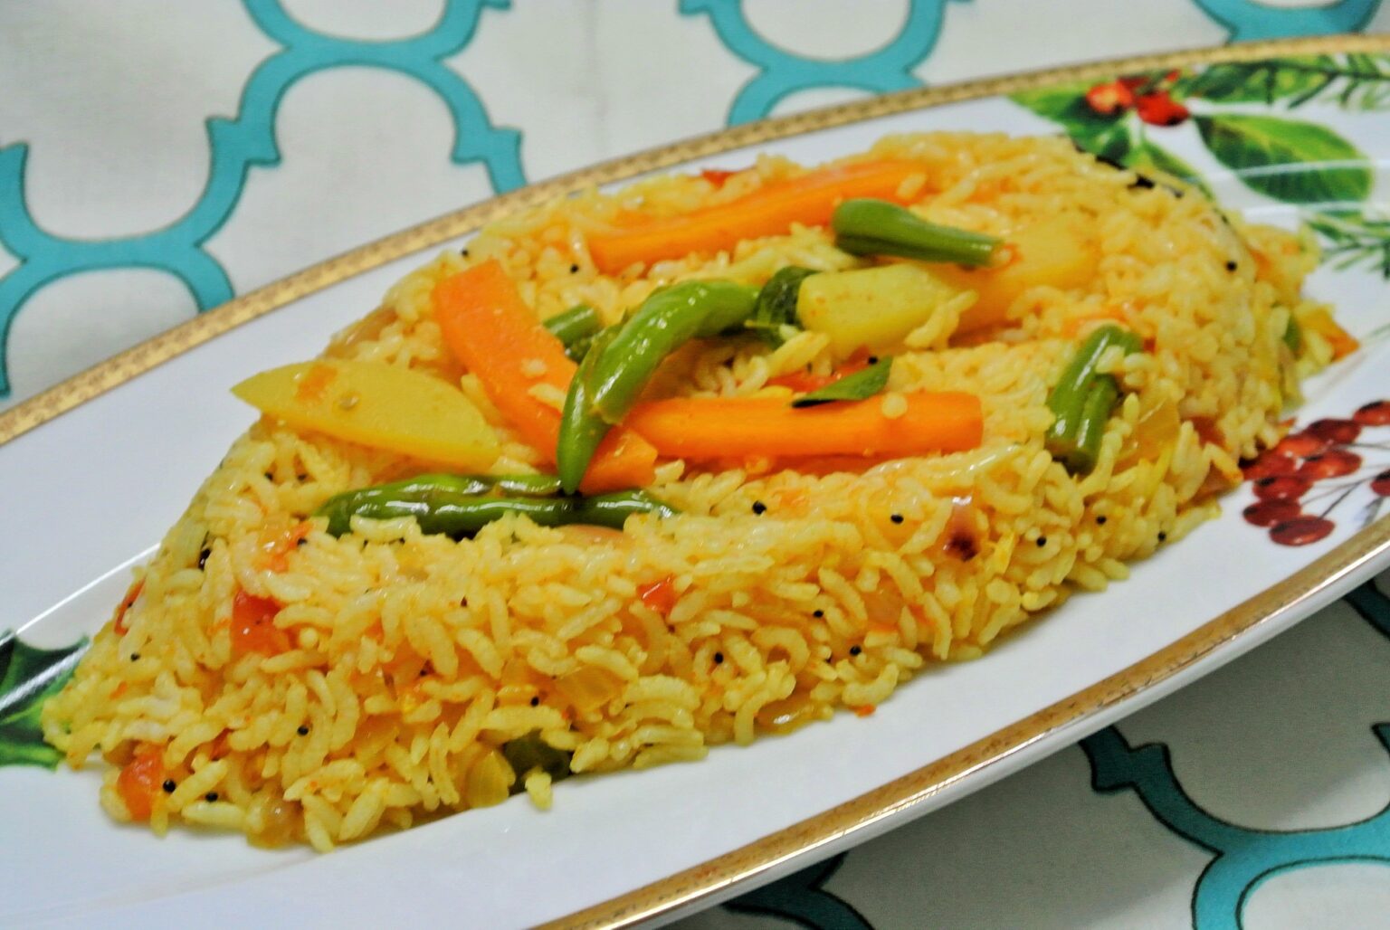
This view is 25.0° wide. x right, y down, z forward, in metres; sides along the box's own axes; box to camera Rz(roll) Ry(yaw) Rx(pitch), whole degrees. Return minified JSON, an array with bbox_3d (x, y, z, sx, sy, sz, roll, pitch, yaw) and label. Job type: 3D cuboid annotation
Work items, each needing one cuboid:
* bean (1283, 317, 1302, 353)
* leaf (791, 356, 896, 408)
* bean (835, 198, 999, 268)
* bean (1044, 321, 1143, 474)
[{"bbox_3d":[0.115,-0.025,0.600,0.006,0.008,0.005,-21,44,-23],"label":"bean"},{"bbox_3d":[0.026,-0.015,0.553,0.021,0.005,0.008,-19,44,-21],"label":"leaf"},{"bbox_3d":[0.041,-0.043,0.585,0.031,0.009,0.009,9,41,11],"label":"bean"},{"bbox_3d":[0.070,-0.011,0.553,0.013,0.009,0.030,10,56,12],"label":"bean"}]

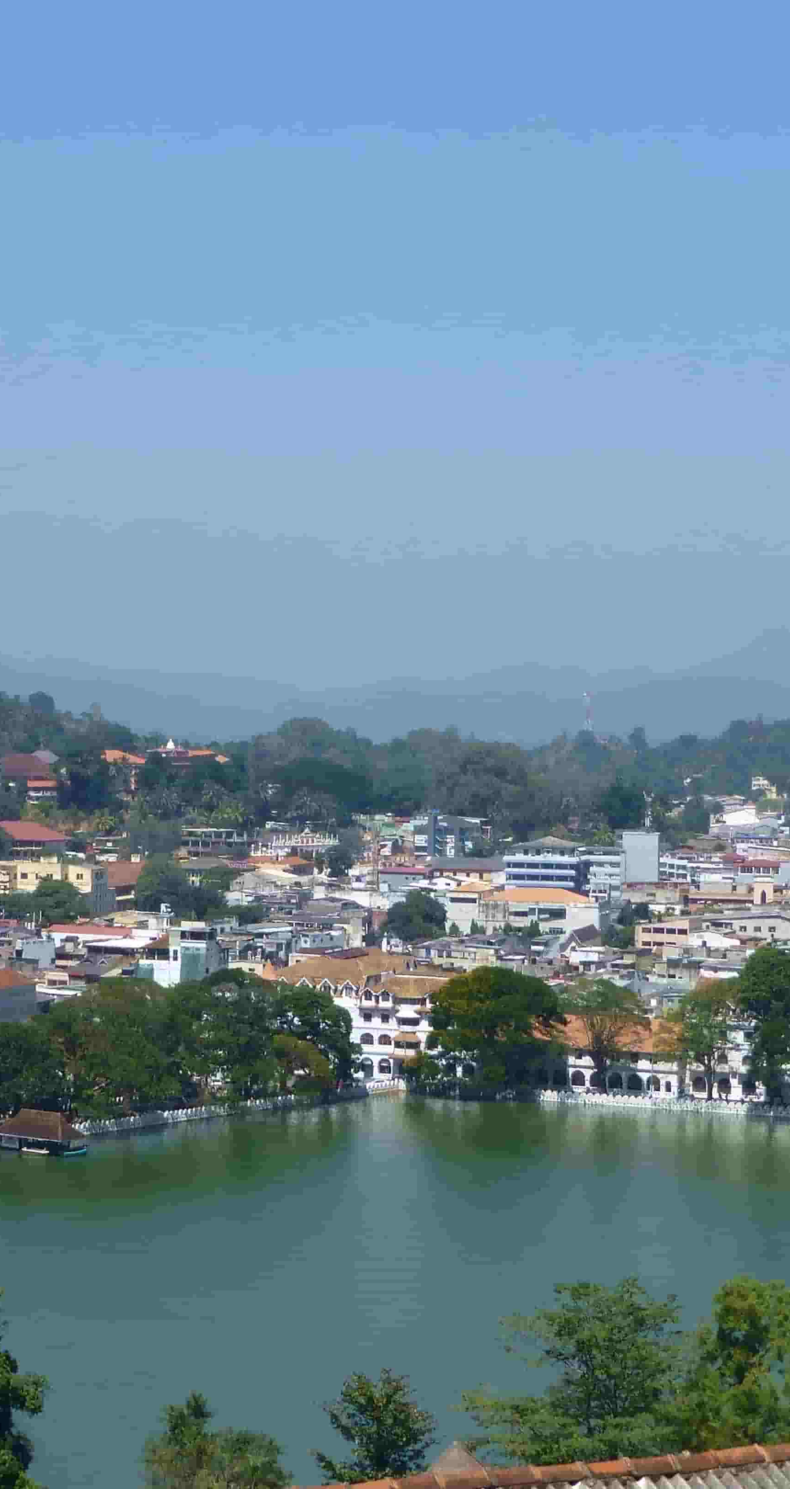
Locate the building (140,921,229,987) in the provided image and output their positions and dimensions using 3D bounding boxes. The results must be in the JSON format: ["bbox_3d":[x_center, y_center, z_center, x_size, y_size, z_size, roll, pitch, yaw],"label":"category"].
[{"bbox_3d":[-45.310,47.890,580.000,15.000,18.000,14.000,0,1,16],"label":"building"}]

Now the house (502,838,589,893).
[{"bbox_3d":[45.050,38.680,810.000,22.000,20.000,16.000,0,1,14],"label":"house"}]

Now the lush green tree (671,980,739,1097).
[{"bbox_3d":[49.130,46.920,428.000,10.840,19.210,10.800,0,0,7],"label":"lush green tree"}]

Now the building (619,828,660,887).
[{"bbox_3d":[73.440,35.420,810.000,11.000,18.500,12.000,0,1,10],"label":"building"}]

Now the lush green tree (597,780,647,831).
[{"bbox_3d":[82.610,22.560,980.000,18.040,18.610,17.000,0,0,5],"label":"lush green tree"}]

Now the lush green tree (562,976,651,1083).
[{"bbox_3d":[33.870,46.790,436.000,14.300,18.060,14.000,0,0,4],"label":"lush green tree"}]

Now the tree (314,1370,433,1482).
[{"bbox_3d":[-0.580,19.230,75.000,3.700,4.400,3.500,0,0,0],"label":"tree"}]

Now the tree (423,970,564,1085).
[{"bbox_3d":[17.300,49.070,466.000,23.000,21.000,21.000,0,0,0],"label":"tree"}]

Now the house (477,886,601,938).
[{"bbox_3d":[40.260,47.780,750.000,33.000,15.000,18.000,0,1,12],"label":"house"}]

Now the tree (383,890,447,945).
[{"bbox_3d":[5.460,47.050,730.000,17.000,16.000,16.000,0,0,0],"label":"tree"}]

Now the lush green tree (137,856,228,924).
[{"bbox_3d":[-62.330,42.230,785.000,26.000,20.000,22.000,0,0,0],"label":"lush green tree"}]

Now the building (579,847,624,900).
[{"bbox_3d":[57.780,36.710,755.000,12.500,16.510,14.000,0,0,7],"label":"building"}]

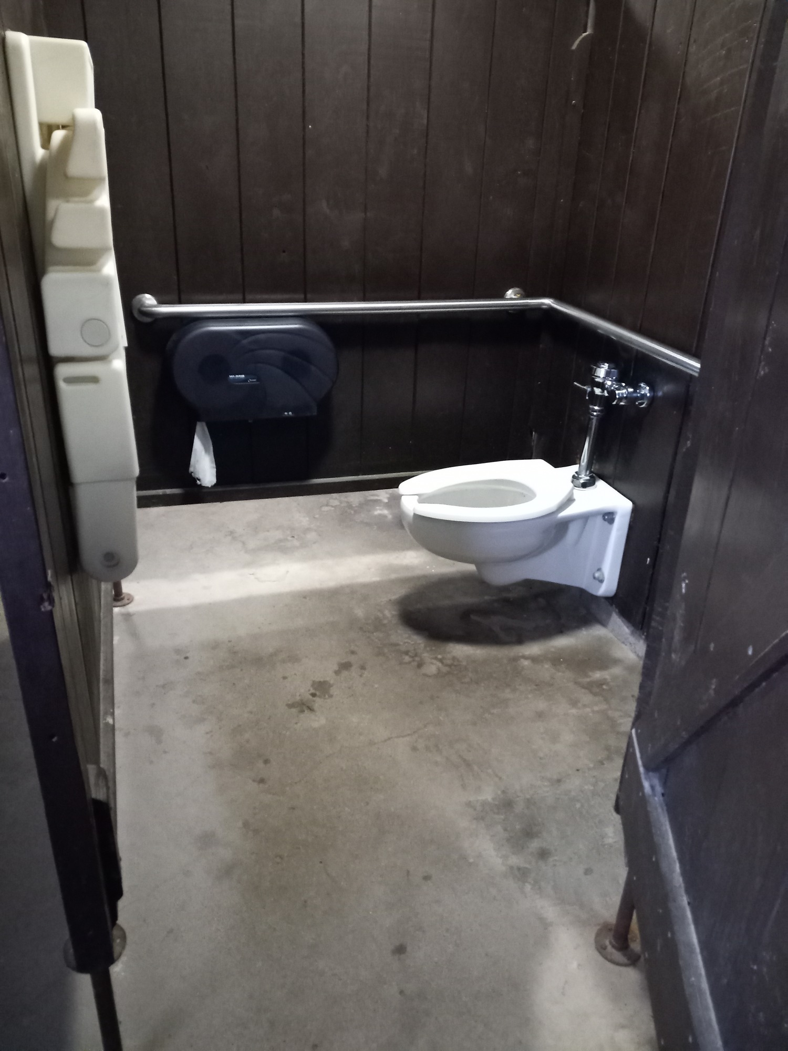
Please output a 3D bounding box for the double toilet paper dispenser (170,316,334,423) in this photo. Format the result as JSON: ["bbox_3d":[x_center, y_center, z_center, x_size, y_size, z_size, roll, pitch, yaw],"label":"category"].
[{"bbox_3d":[-0.416,-0.471,2.438,0.490,0.280,0.140,-5,26,-15],"label":"double toilet paper dispenser"}]

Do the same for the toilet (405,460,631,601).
[{"bbox_3d":[0.329,0.034,2.458,0.657,0.346,0.356,-5,26,-15],"label":"toilet"}]

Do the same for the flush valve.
[{"bbox_3d":[0.596,-0.262,2.332,0.157,0.379,0.192,-5,26,-15],"label":"flush valve"}]

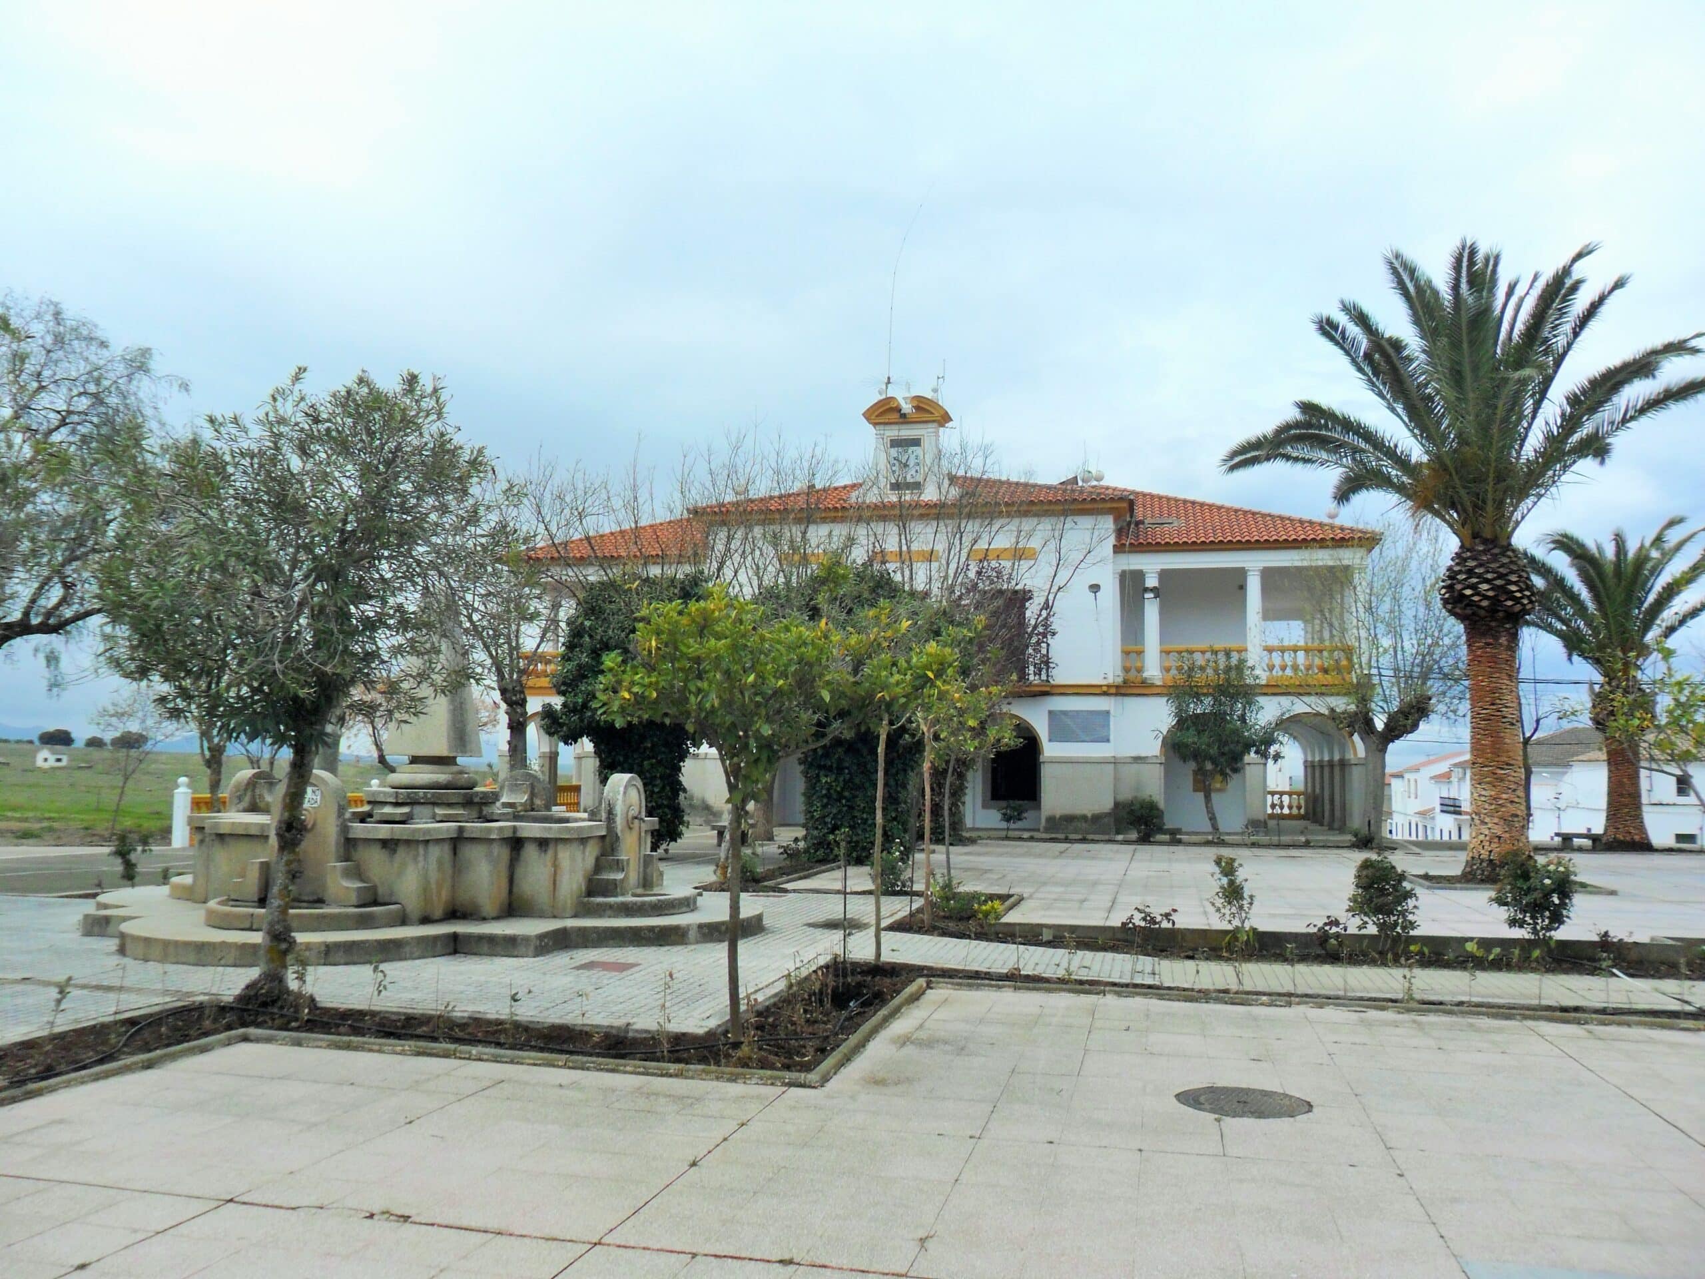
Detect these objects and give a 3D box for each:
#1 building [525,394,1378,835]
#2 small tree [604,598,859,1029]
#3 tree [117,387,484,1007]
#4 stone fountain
[{"bbox_3d":[2.374,-0.133,37.174,21.200,10.400,12.000,0,-5,12],"label":"building"},{"bbox_3d":[-0.732,0.952,7.585,1.450,2.525,1.450,1,-5,0],"label":"small tree"},{"bbox_3d":[-3.501,0.240,8.315,2.200,3.960,2.200,0,-5,12],"label":"tree"},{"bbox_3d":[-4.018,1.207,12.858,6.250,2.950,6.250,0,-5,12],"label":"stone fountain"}]

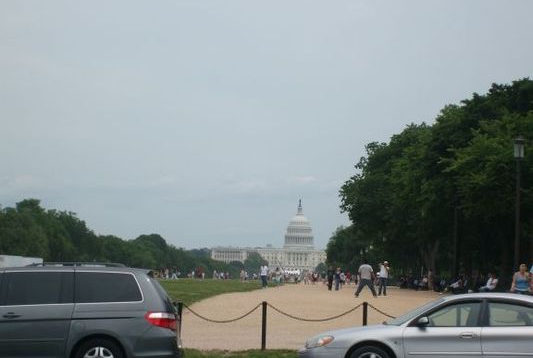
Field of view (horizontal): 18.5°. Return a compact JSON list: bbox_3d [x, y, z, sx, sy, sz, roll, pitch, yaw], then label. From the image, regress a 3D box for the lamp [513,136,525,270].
[{"bbox_3d":[8.586,1.458,56.000,0.400,5.900,0.400,1,-3,0],"label":"lamp"}]

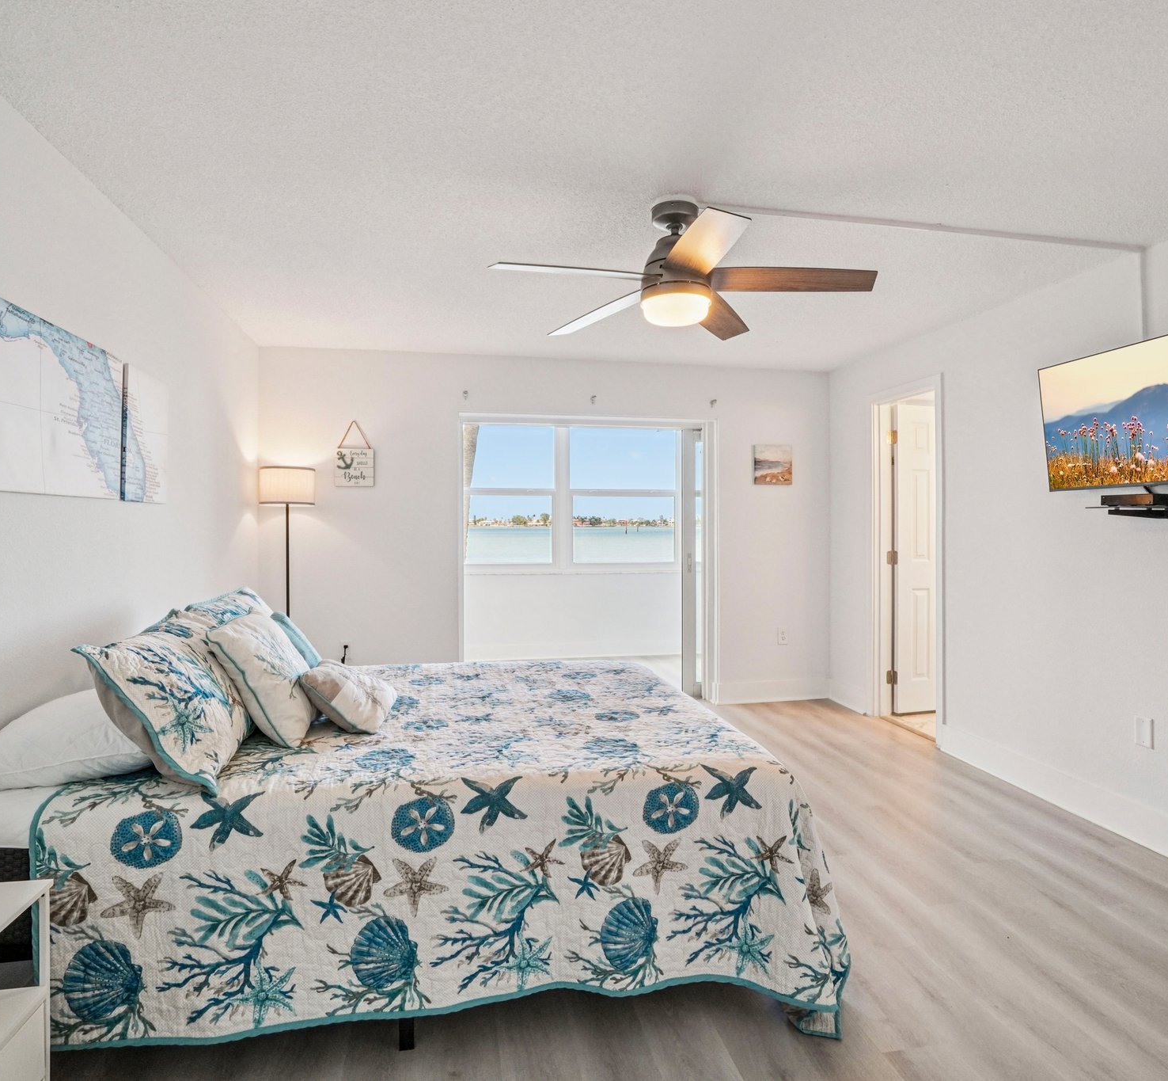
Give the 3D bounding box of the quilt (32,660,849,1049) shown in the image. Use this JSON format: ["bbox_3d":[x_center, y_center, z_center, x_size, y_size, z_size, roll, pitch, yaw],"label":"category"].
[{"bbox_3d":[-0.361,0.855,2.258,1.830,0.660,1.420,-1,1,-9],"label":"quilt"}]

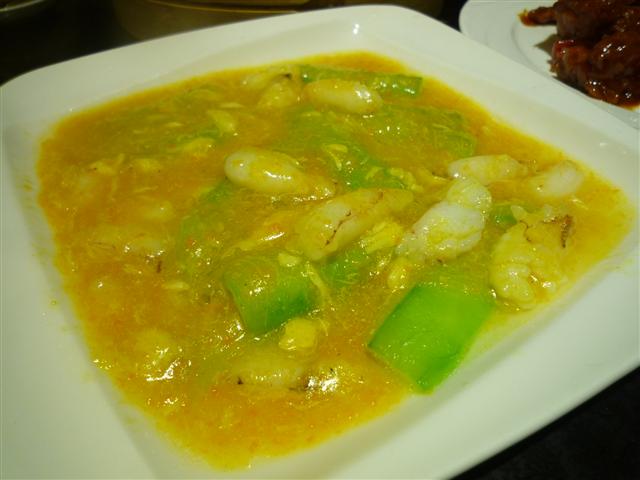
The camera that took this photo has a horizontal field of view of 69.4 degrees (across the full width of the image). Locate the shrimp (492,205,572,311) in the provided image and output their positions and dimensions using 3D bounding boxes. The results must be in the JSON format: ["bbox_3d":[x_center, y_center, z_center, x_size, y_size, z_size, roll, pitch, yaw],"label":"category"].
[{"bbox_3d":[0.083,0.005,0.181,0.026,0.021,0.054,24,50,20],"label":"shrimp"}]

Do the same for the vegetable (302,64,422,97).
[{"bbox_3d":[0.024,-0.098,0.283,0.075,0.010,0.017,9,46,6],"label":"vegetable"}]

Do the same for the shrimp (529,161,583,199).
[{"bbox_3d":[0.112,-0.028,0.219,0.030,0.017,0.018,-17,49,-18],"label":"shrimp"}]

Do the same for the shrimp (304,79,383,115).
[{"bbox_3d":[0.013,-0.082,0.264,0.045,0.018,0.020,13,47,10],"label":"shrimp"}]

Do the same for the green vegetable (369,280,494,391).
[{"bbox_3d":[0.038,0.030,0.156,0.031,0.012,0.036,24,46,32],"label":"green vegetable"}]

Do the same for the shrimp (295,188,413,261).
[{"bbox_3d":[0.015,-0.007,0.192,0.057,0.019,0.022,-26,52,-25],"label":"shrimp"}]

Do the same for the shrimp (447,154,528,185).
[{"bbox_3d":[0.081,-0.034,0.224,0.040,0.015,0.016,-3,46,-5],"label":"shrimp"}]

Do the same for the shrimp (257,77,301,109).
[{"bbox_3d":[-0.024,-0.086,0.269,0.017,0.015,0.032,28,51,22],"label":"shrimp"}]

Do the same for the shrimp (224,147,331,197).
[{"bbox_3d":[-0.019,-0.031,0.214,0.053,0.018,0.021,14,47,11],"label":"shrimp"}]

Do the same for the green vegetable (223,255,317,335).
[{"bbox_3d":[-0.018,0.019,0.166,0.027,0.012,0.024,-29,54,-27],"label":"green vegetable"}]

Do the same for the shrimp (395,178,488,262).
[{"bbox_3d":[0.052,-0.009,0.193,0.053,0.021,0.024,-33,56,-30],"label":"shrimp"}]

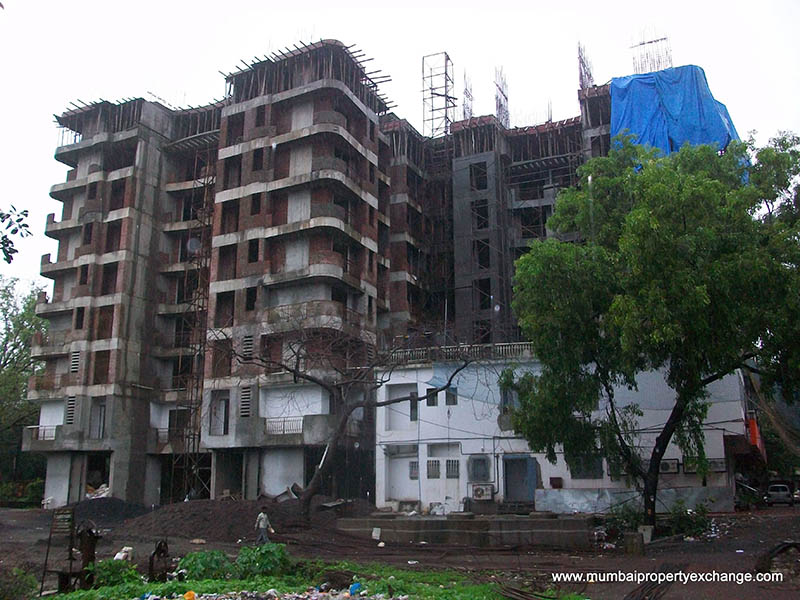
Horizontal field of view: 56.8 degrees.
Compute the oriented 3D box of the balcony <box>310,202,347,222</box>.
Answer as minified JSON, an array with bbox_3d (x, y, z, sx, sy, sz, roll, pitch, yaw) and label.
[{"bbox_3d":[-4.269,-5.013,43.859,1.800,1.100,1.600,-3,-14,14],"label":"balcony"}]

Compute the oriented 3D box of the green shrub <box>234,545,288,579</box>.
[{"bbox_3d":[-3.549,6.699,18.951,1.380,0.830,1.400,0,-14,0],"label":"green shrub"}]

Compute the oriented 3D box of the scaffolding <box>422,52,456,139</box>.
[{"bbox_3d":[3.160,-16.361,60.306,1.950,7.100,1.950,-5,-14,20],"label":"scaffolding"}]

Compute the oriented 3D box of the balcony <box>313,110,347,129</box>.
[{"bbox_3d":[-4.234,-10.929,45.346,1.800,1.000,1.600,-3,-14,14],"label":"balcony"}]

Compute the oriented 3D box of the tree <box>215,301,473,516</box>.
[{"bbox_3d":[-2.808,5.316,36.811,12.400,10.400,8.500,0,-14,0],"label":"tree"}]

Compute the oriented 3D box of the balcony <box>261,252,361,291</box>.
[{"bbox_3d":[-5.455,-1.452,45.428,4.900,1.450,3.900,-7,-15,27],"label":"balcony"}]

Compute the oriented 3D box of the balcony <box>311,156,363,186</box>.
[{"bbox_3d":[-4.127,-7.641,45.333,1.700,1.350,2.500,-7,-15,27],"label":"balcony"}]

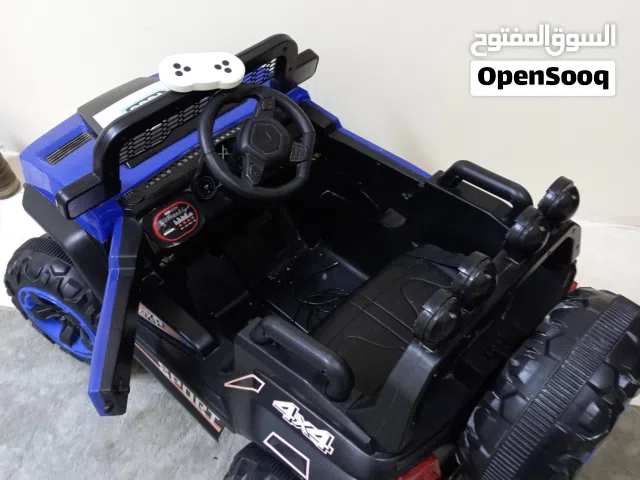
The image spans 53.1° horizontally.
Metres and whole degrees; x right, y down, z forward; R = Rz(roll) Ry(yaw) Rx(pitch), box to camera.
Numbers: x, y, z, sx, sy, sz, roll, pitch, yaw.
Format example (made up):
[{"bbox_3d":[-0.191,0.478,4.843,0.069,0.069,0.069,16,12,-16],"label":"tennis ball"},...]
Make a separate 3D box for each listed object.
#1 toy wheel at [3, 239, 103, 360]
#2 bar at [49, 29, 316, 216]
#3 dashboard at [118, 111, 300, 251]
[{"bbox_3d":[-0.528,0.144,1.423,0.356,0.356,0.134,21,52,18],"label":"toy wheel"},{"bbox_3d":[-0.207,-0.235,1.150,0.057,0.168,0.584,36,58,28],"label":"bar"},{"bbox_3d":[-0.186,-0.118,1.253,0.080,0.142,0.413,36,58,28],"label":"dashboard"}]

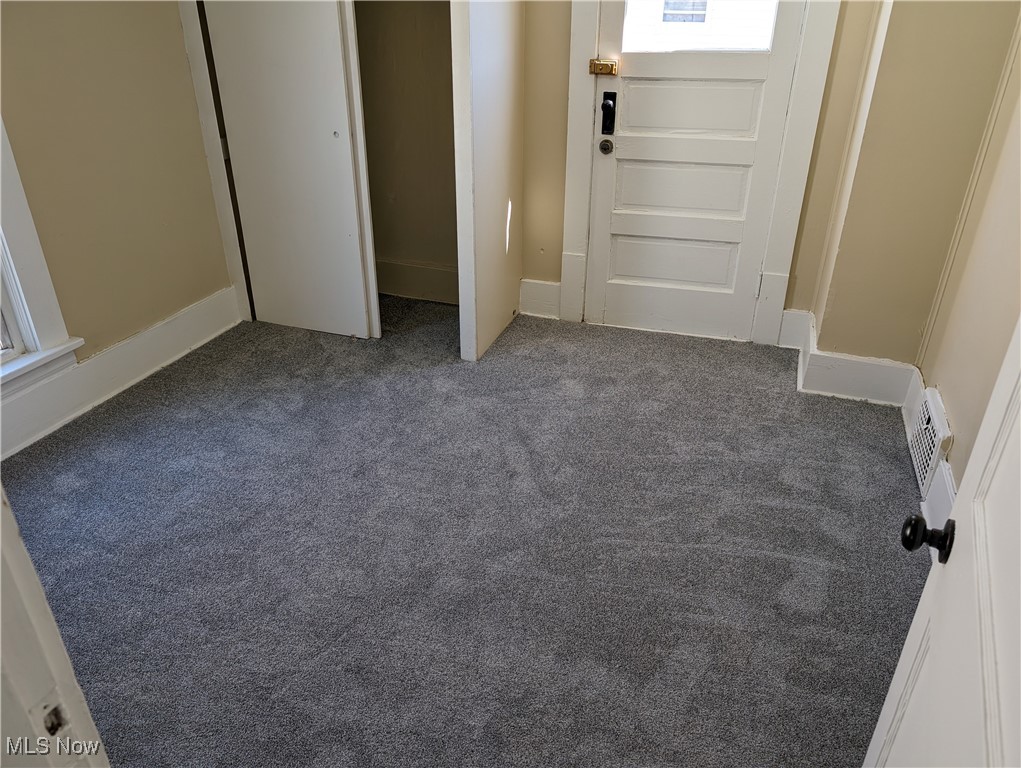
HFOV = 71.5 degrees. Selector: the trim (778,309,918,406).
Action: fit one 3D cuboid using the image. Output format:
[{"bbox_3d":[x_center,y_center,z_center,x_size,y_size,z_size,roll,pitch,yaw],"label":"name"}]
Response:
[{"bbox_3d":[1.533,-0.141,3.297,0.518,0.201,0.514,9,28,17],"label":"trim"}]

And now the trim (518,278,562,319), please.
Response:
[{"bbox_3d":[0.169,-0.474,3.942,0.232,0.203,0.022,9,28,17],"label":"trim"}]

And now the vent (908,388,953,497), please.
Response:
[{"bbox_3d":[1.527,0.211,2.572,0.046,0.237,0.422,10,29,19],"label":"vent"}]

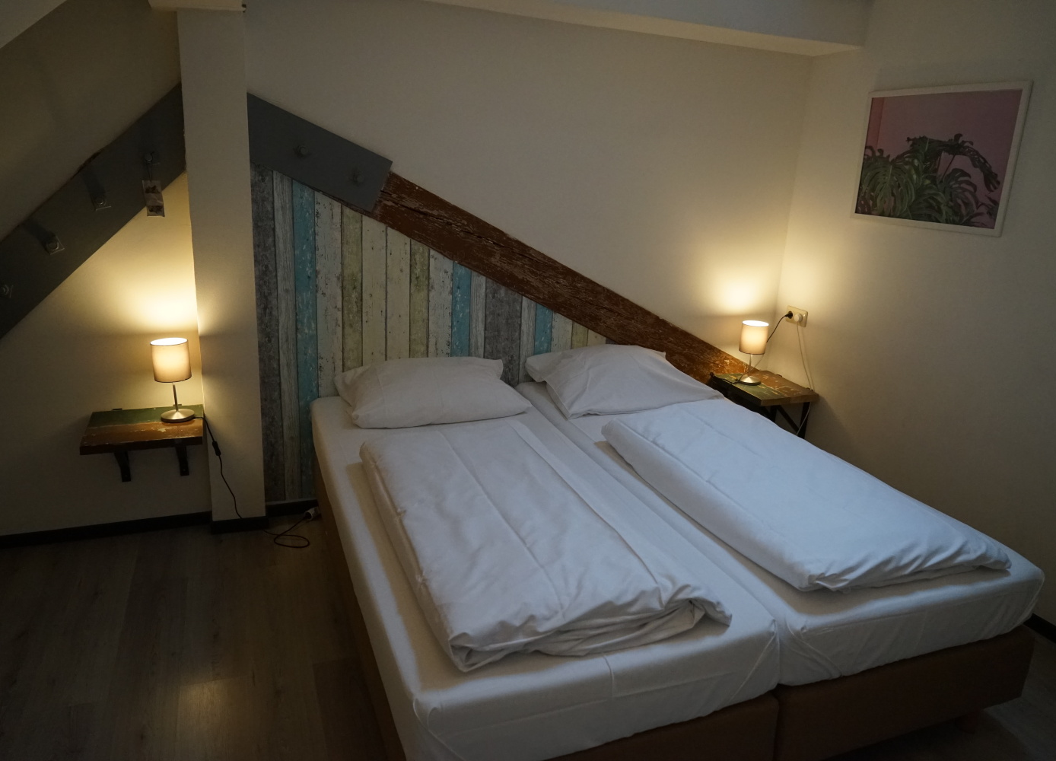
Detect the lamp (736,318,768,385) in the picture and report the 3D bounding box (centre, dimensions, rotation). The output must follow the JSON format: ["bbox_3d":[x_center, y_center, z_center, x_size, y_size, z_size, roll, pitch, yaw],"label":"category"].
[{"bbox_3d":[1.149,-0.135,3.883,0.130,0.312,0.130,-3,19,-21],"label":"lamp"}]

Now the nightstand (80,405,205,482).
[{"bbox_3d":[-1.461,0.312,2.948,0.398,0.306,0.375,-3,18,-21],"label":"nightstand"}]

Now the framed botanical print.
[{"bbox_3d":[1.649,-0.911,3.123,0.022,0.545,0.763,-3,18,-21],"label":"framed botanical print"}]

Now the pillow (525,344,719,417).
[{"bbox_3d":[0.463,-0.031,3.537,0.790,0.198,0.445,-5,18,-26],"label":"pillow"}]

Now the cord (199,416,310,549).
[{"bbox_3d":[-1.112,0.399,3.145,0.425,0.553,0.277,-3,18,-21],"label":"cord"}]

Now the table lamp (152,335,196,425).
[{"bbox_3d":[-1.362,0.002,2.927,0.130,0.310,0.130,-3,19,-21],"label":"table lamp"}]

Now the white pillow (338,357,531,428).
[{"bbox_3d":[-0.388,0.030,3.211,0.751,0.173,0.435,-5,18,-25],"label":"white pillow"}]

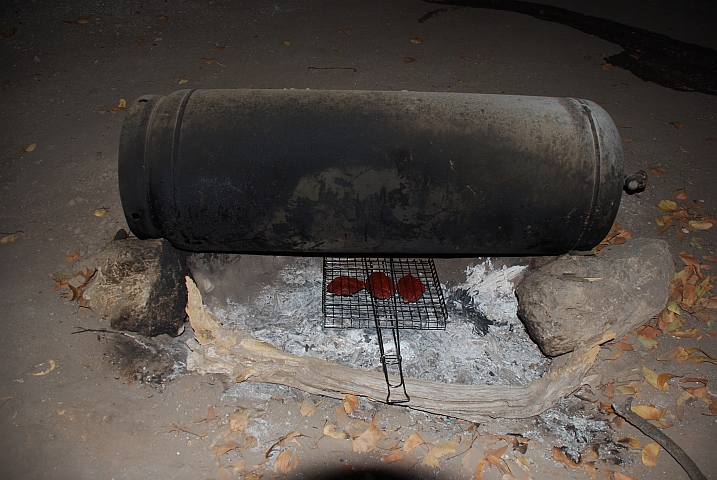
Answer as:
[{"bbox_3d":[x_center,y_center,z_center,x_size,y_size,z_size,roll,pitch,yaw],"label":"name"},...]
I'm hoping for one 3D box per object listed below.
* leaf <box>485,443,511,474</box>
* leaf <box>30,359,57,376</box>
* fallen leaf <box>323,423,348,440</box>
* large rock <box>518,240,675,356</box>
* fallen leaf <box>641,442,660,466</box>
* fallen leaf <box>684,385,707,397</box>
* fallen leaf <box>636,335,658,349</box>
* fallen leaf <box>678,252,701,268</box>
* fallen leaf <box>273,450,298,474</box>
[{"bbox_3d":[0.325,0.513,1.259,0.061,0.015,0.068,0,46,0],"label":"leaf"},{"bbox_3d":[-0.837,0.339,1.431,0.068,0.010,0.048,-15,48,-14],"label":"leaf"},{"bbox_3d":[-0.054,0.456,1.273,0.053,0.015,0.029,12,48,10],"label":"fallen leaf"},{"bbox_3d":[0.672,0.136,1.502,0.440,0.190,0.250,-20,49,-18],"label":"large rock"},{"bbox_3d":[0.649,0.477,1.197,0.045,0.012,0.057,35,54,29],"label":"fallen leaf"},{"bbox_3d":[0.863,0.387,1.383,0.060,0.014,0.032,0,46,0],"label":"fallen leaf"},{"bbox_3d":[0.757,0.266,1.410,0.049,0.012,0.036,19,48,17],"label":"fallen leaf"},{"bbox_3d":[1.041,0.065,1.693,0.080,0.015,0.036,29,53,25],"label":"fallen leaf"},{"bbox_3d":[-0.159,0.484,1.171,0.045,0.014,0.055,26,50,22],"label":"fallen leaf"}]

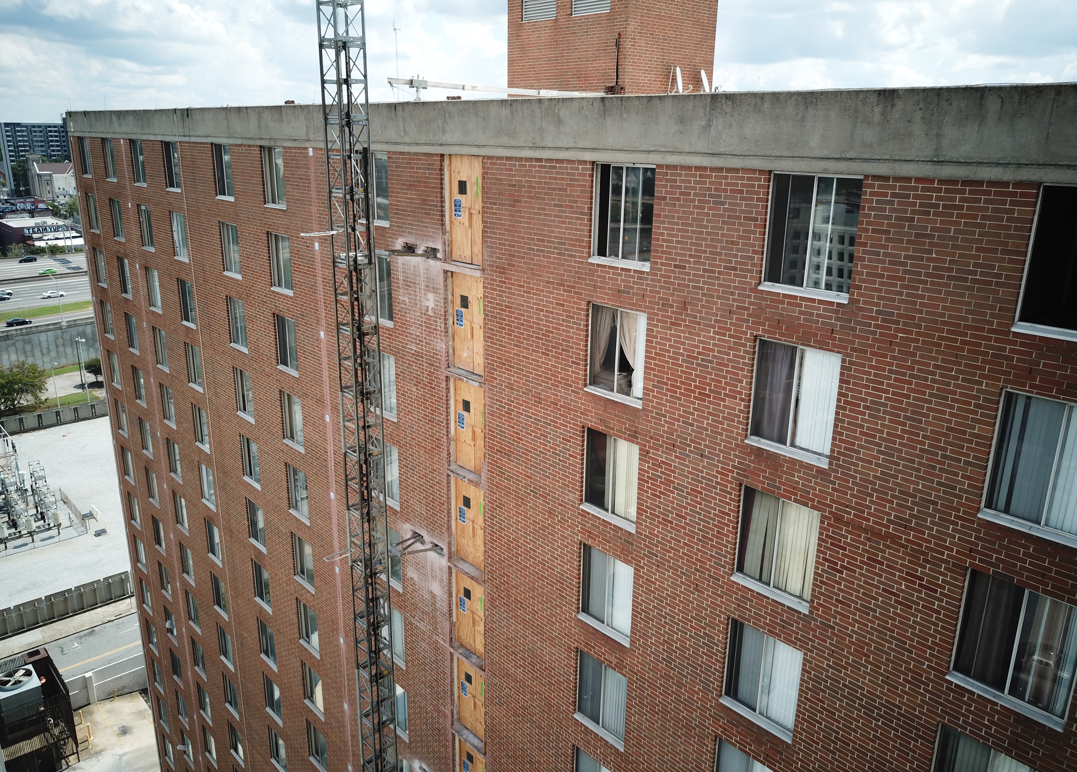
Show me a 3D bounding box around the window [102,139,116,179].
[{"bbox_3d":[-18.581,-9.890,35.199,0.120,1.652,1.437,-14,23,-41],"label":"window"}]

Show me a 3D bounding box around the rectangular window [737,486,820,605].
[{"bbox_3d":[4.069,2.690,13.814,0.130,1.758,1.500,-15,23,-41],"label":"rectangular window"}]

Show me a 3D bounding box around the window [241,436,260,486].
[{"bbox_3d":[-10.745,2.812,30.434,0.120,1.741,1.506,-14,23,-41],"label":"window"}]

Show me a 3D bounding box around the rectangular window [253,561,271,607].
[{"bbox_3d":[-10.633,7.688,31.382,0.120,1.684,1.437,-14,23,-41],"label":"rectangular window"}]

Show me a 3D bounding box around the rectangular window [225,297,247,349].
[{"bbox_3d":[-10.469,-2.217,28.324,0.100,1.690,1.460,-15,23,-41],"label":"rectangular window"}]

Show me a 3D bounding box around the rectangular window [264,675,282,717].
[{"bbox_3d":[-10.725,12.671,32.917,0.100,1.690,1.460,-15,23,-41],"label":"rectangular window"}]

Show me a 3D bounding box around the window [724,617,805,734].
[{"bbox_3d":[3.944,5.096,14.326,0.120,1.683,1.437,-14,23,-41],"label":"window"}]

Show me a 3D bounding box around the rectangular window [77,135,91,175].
[{"bbox_3d":[-21.514,-10.954,38.486,0.120,1.741,1.506,-14,23,-41],"label":"rectangular window"}]

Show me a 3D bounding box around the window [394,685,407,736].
[{"bbox_3d":[-4.478,9.976,25.473,0.130,1.758,1.500,-15,23,-41],"label":"window"}]

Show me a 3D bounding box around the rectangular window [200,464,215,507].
[{"bbox_3d":[-13.769,4.150,33.869,0.120,1.684,1.437,-14,23,-41],"label":"rectangular window"}]

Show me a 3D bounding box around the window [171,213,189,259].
[{"bbox_3d":[-13.581,-5.737,30.781,0.100,1.690,1.460,-15,23,-41],"label":"window"}]

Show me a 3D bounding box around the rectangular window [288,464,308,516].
[{"bbox_3d":[-8.039,3.568,27.283,0.100,1.690,1.460,-15,23,-41],"label":"rectangular window"}]

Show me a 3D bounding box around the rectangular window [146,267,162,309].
[{"bbox_3d":[-16.142,-4.111,34.139,0.120,1.683,1.437,-14,23,-41],"label":"rectangular window"}]

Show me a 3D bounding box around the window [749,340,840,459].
[{"bbox_3d":[4.138,0.180,13.058,0.120,1.741,1.506,-14,23,-41],"label":"window"}]

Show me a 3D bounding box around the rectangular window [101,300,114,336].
[{"bbox_3d":[-21.200,-3.314,40.028,0.120,1.683,1.437,-14,23,-41],"label":"rectangular window"}]

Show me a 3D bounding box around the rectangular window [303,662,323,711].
[{"bbox_3d":[-8.170,11.071,29.600,0.100,1.690,1.460,-15,23,-41],"label":"rectangular window"}]

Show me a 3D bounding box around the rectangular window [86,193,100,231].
[{"bbox_3d":[-21.490,-8.414,39.117,0.130,1.758,1.500,-15,23,-41],"label":"rectangular window"}]

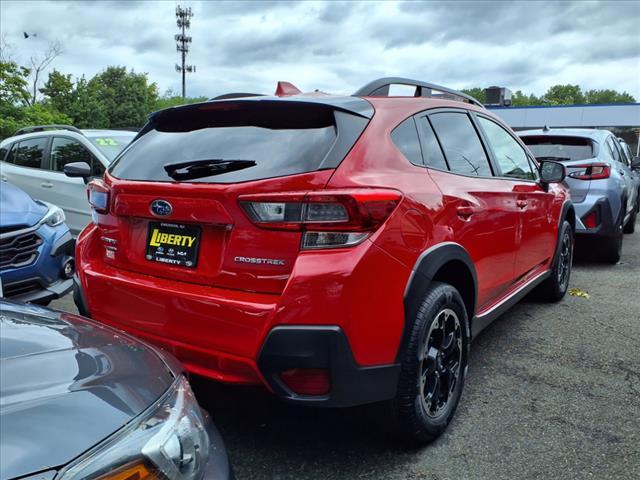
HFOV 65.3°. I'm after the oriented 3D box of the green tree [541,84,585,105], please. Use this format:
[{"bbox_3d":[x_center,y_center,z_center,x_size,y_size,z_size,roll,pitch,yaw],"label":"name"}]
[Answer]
[{"bbox_3d":[30.172,-13.964,62.859,6.000,10.830,6.000,5,10,26],"label":"green tree"}]

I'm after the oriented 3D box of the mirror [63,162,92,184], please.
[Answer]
[{"bbox_3d":[-2.313,-0.667,4.746,0.150,0.180,0.210,6,11,34],"label":"mirror"}]

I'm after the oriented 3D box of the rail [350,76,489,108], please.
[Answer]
[{"bbox_3d":[0.597,-0.713,2.554,0.070,0.130,1.600,7,11,35],"label":"rail"}]

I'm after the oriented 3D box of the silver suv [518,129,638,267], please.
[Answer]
[{"bbox_3d":[3.534,-0.796,7.287,1.810,1.600,4.480,7,11,35],"label":"silver suv"}]

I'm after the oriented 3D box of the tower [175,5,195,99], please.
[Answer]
[{"bbox_3d":[-31.451,-36.420,117.863,4.610,36.120,4.610,-2,9,-15],"label":"tower"}]

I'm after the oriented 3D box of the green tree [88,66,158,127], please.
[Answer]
[{"bbox_3d":[-12.642,-7.695,32.550,4.490,6.940,4.490,-3,10,-21],"label":"green tree"}]

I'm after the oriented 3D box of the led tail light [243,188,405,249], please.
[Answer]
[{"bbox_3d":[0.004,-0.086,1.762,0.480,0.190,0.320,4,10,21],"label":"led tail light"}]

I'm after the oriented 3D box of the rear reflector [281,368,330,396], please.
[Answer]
[{"bbox_3d":[-0.044,0.466,1.633,0.160,0.085,0.050,2,9,8],"label":"rear reflector"}]

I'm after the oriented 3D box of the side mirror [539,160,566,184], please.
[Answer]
[{"bbox_3d":[1.588,-0.458,3.404,0.190,0.170,0.140,7,11,35],"label":"side mirror"}]

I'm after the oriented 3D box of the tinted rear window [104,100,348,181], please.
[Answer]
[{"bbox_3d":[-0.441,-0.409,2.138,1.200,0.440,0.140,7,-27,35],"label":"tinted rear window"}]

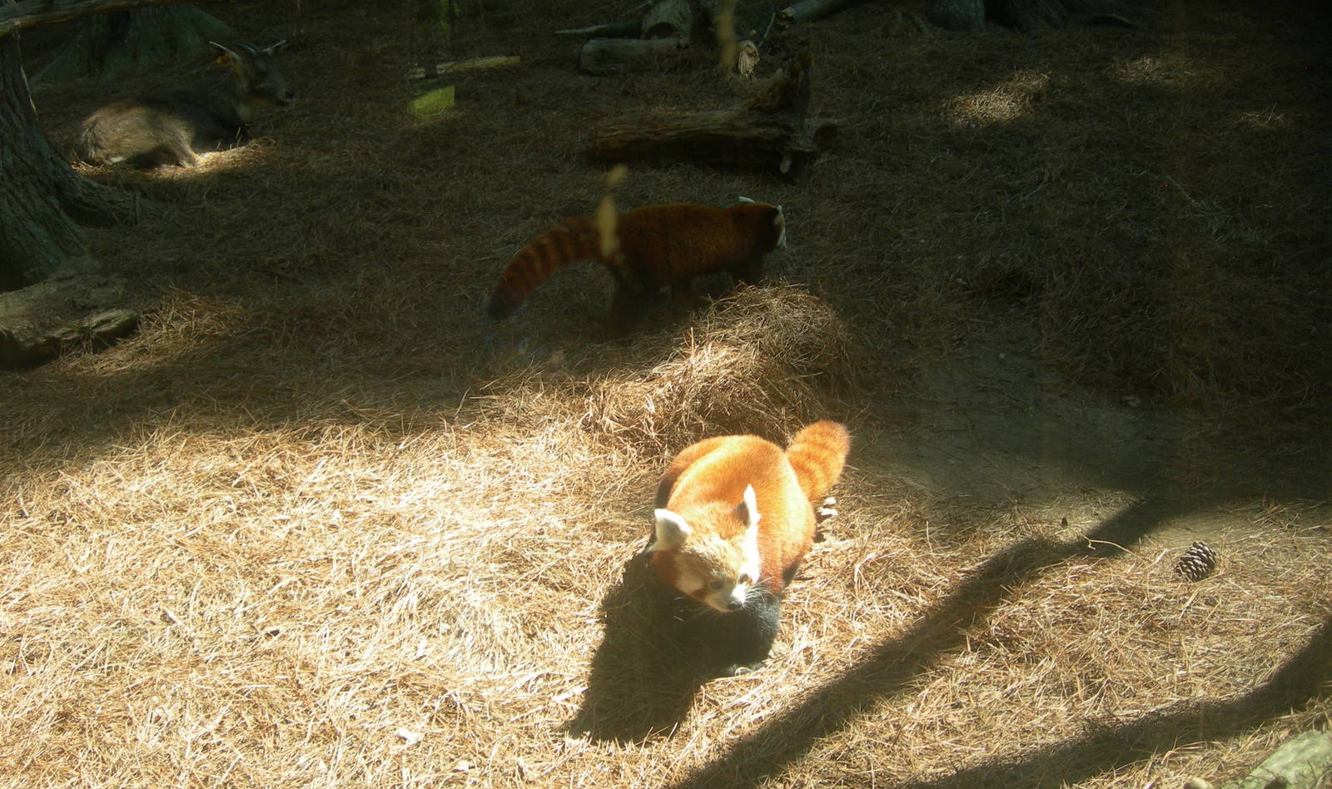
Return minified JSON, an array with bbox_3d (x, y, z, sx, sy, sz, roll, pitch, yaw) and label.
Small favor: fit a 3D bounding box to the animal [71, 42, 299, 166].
[{"bbox_3d":[-2.102,-1.259,6.400,0.930,0.530,0.380,-4,14,-16],"label":"animal"}]

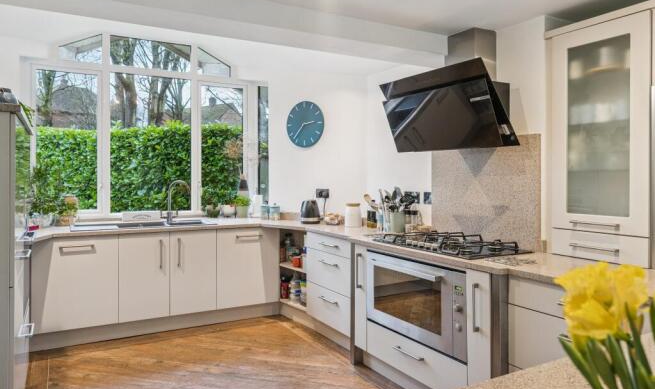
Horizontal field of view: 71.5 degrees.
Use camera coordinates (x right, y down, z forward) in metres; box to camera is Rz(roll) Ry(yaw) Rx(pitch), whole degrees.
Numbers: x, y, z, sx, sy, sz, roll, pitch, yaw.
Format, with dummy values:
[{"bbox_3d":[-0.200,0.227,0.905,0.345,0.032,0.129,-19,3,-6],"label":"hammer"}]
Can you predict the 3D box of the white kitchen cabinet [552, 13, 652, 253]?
[{"bbox_3d":[1.526,-0.264,2.385,0.360,1.200,0.492,-1,2,-29],"label":"white kitchen cabinet"}]

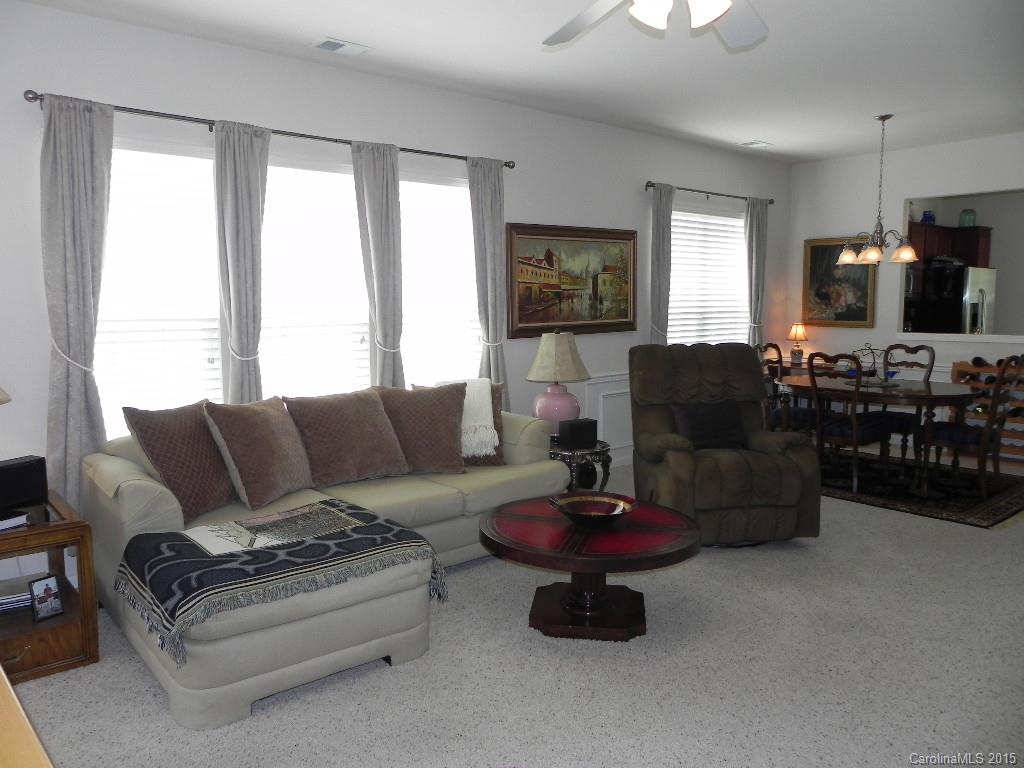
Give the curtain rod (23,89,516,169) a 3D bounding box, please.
[{"bbox_3d":[-1.061,-1.378,4.328,2.900,0.070,0.110,-6,9,-42],"label":"curtain rod"}]

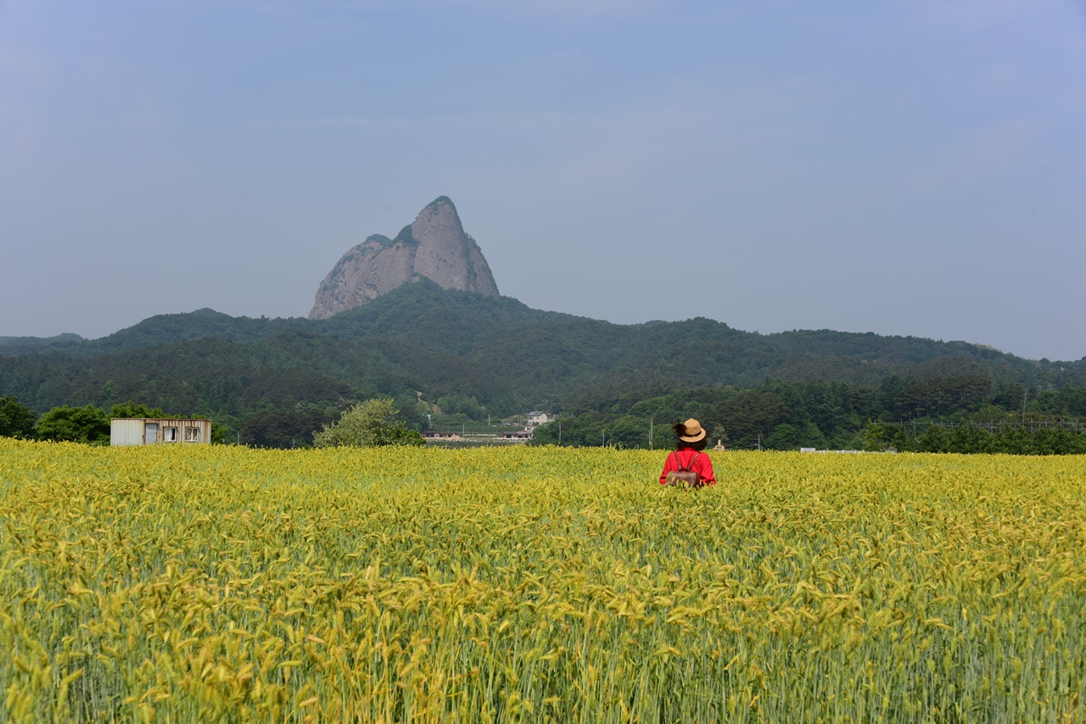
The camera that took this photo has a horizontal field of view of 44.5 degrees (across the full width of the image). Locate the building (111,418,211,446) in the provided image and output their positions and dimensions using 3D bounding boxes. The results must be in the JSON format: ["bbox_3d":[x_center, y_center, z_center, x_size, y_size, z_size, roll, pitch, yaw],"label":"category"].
[{"bbox_3d":[-24.051,4.908,83.868,2.700,2.600,6.000,-1,-4,26],"label":"building"}]

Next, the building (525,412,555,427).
[{"bbox_3d":[-1.380,31.520,720.000,9.500,7.800,8.000,-2,-4,38],"label":"building"}]

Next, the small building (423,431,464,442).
[{"bbox_3d":[-48.811,36.183,650.000,19.500,4.000,8.000,1,-3,2],"label":"small building"}]

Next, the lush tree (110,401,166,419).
[{"bbox_3d":[-28.626,4.656,94.000,4.300,4.200,4.000,2,-3,-17],"label":"lush tree"}]

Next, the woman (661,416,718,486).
[{"bbox_3d":[1.494,1.415,13.752,0.570,1.660,0.360,0,-3,10],"label":"woman"}]

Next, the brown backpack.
[{"bbox_3d":[1.430,1.121,13.600,0.330,0.400,0.180,0,-3,10],"label":"brown backpack"}]

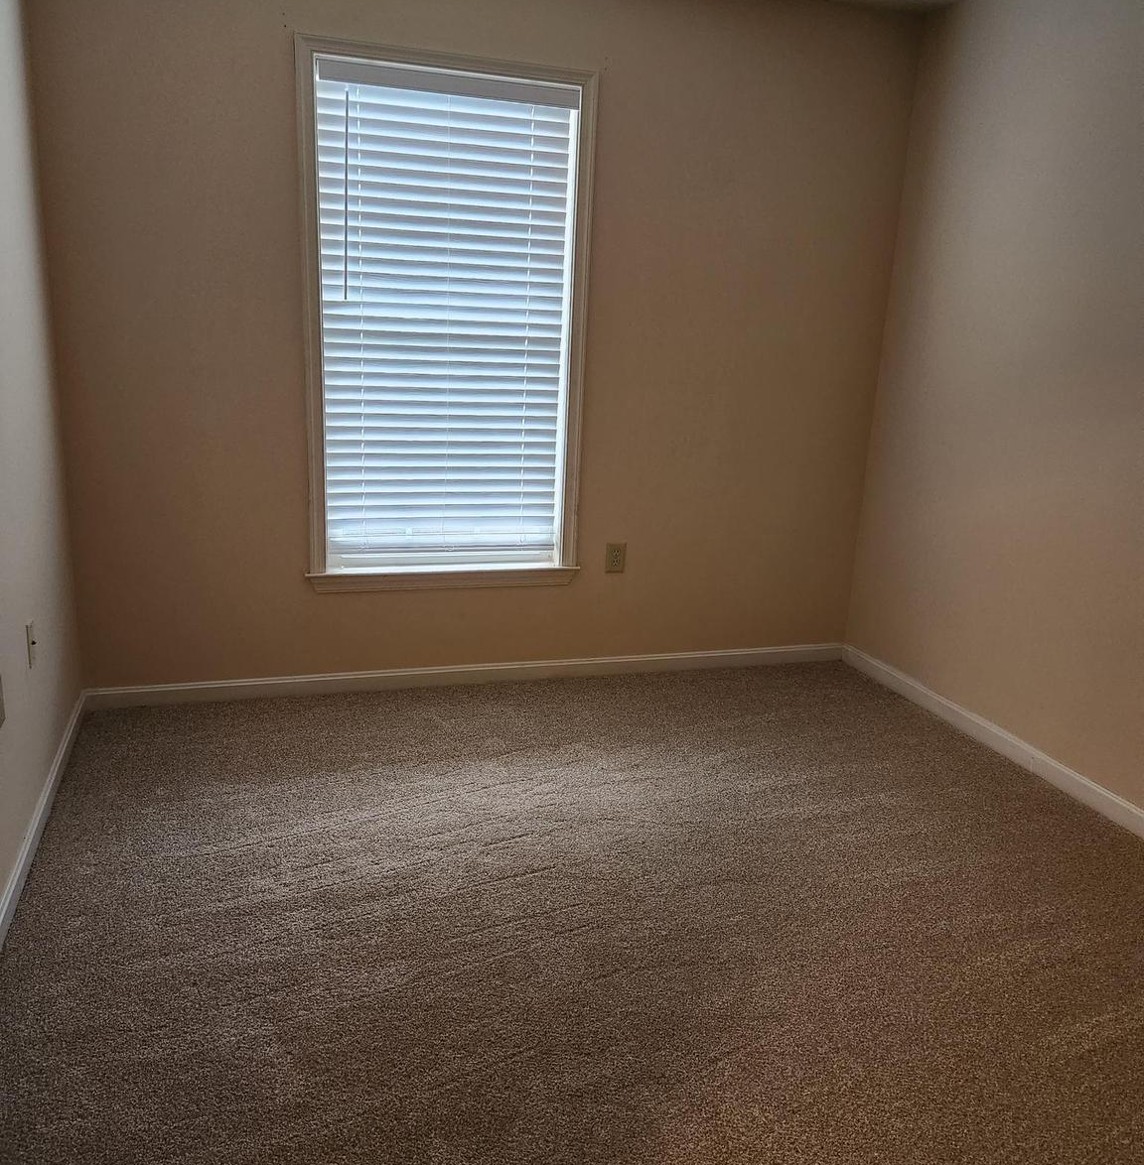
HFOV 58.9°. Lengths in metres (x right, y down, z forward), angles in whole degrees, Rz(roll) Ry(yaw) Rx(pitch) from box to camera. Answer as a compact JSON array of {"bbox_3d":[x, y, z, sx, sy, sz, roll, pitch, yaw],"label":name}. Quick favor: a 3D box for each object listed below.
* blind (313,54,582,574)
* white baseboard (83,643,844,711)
[{"bbox_3d":[-0.415,-0.849,3.414,0.835,1.561,0.060,-2,16,-18],"label":"blind"},{"bbox_3d":[-0.235,0.339,3.764,2.885,0.076,0.015,-2,16,-18],"label":"white baseboard"}]

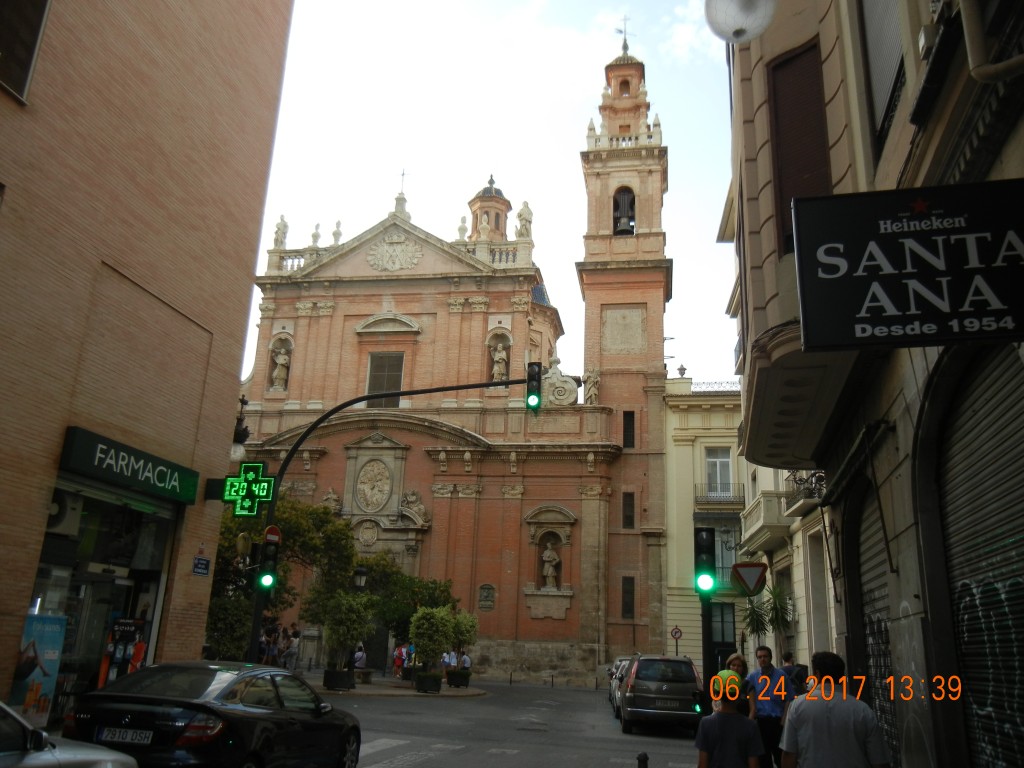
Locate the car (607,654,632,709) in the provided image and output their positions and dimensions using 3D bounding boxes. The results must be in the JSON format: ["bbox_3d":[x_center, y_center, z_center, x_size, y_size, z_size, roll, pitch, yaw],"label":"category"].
[{"bbox_3d":[3.977,9.303,27.110,1.780,1.560,4.300,1,-17,5],"label":"car"}]

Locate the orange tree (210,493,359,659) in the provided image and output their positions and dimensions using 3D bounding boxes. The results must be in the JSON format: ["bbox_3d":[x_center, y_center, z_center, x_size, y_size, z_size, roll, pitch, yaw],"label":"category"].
[{"bbox_3d":[-7.920,6.875,29.167,5.000,6.100,4.800,0,-17,8],"label":"orange tree"}]

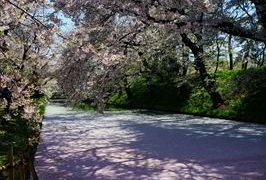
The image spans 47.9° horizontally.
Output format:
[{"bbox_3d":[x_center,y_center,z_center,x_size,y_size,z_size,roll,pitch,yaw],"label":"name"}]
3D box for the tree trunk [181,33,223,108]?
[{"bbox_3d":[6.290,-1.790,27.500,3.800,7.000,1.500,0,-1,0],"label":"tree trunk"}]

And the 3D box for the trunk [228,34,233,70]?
[{"bbox_3d":[12.040,-4.630,37.000,0.450,4.500,0.420,0,-1,0],"label":"trunk"}]

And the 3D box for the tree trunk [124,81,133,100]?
[{"bbox_3d":[-0.680,0.080,45.000,1.150,3.000,0.850,0,-1,0],"label":"tree trunk"}]

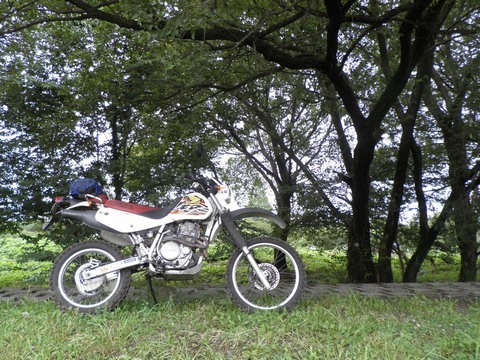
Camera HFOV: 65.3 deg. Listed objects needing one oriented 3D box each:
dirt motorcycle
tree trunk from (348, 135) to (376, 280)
[{"bbox_3d":[-0.530,0.575,3.200,2.170,1.170,0.820,1,-23,-7],"label":"dirt motorcycle"},{"bbox_3d":[1.880,0.429,5.837,0.400,2.250,0.400,0,-10,0],"label":"tree trunk"}]

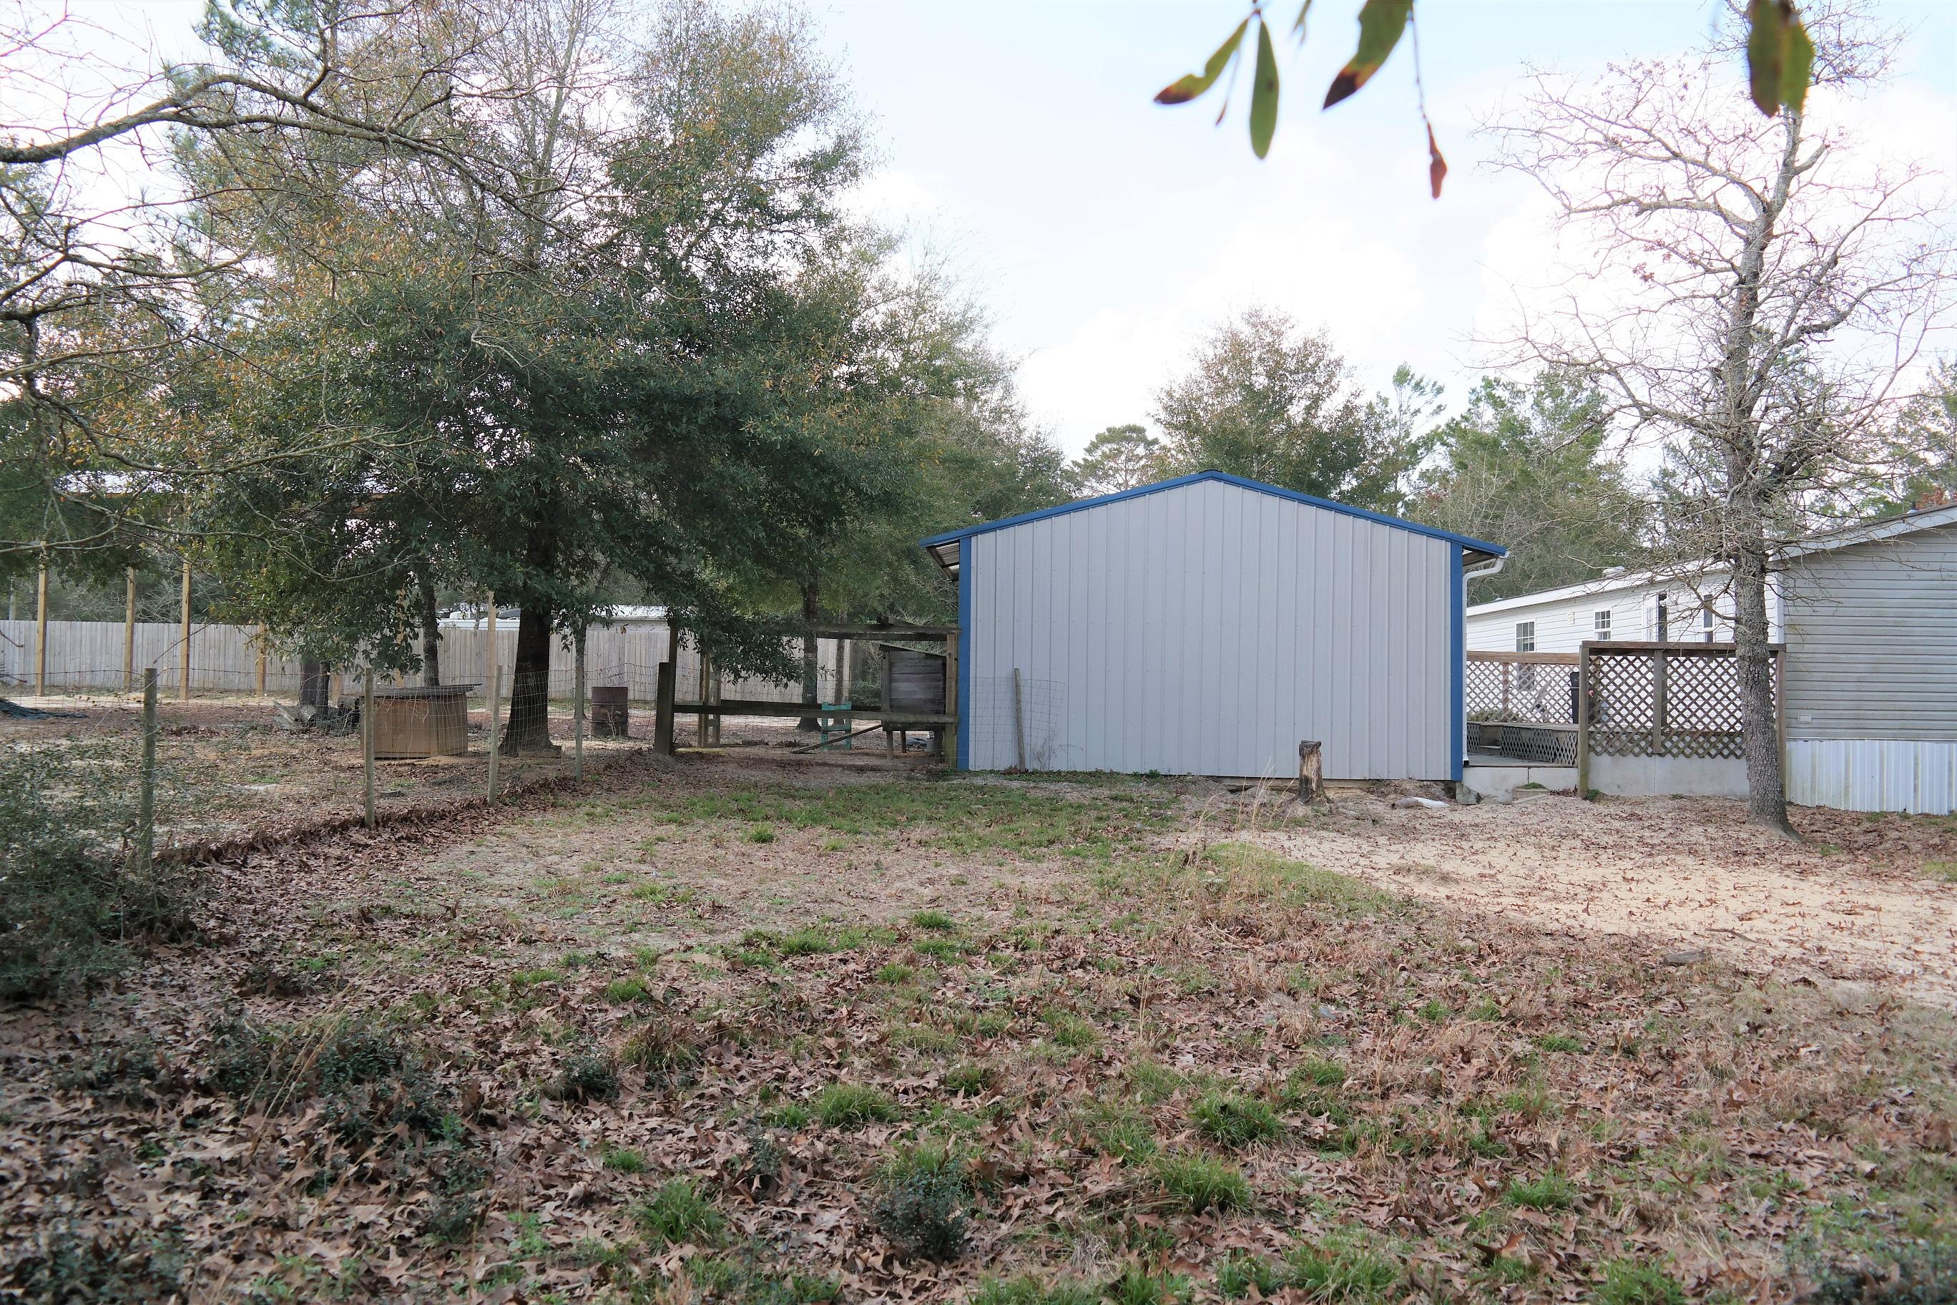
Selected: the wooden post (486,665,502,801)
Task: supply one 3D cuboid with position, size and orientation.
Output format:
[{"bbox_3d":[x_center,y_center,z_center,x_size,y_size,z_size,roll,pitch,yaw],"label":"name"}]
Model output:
[{"bbox_3d":[-4.690,0.780,14.200,0.080,1.324,0.080,3,-1,2],"label":"wooden post"}]

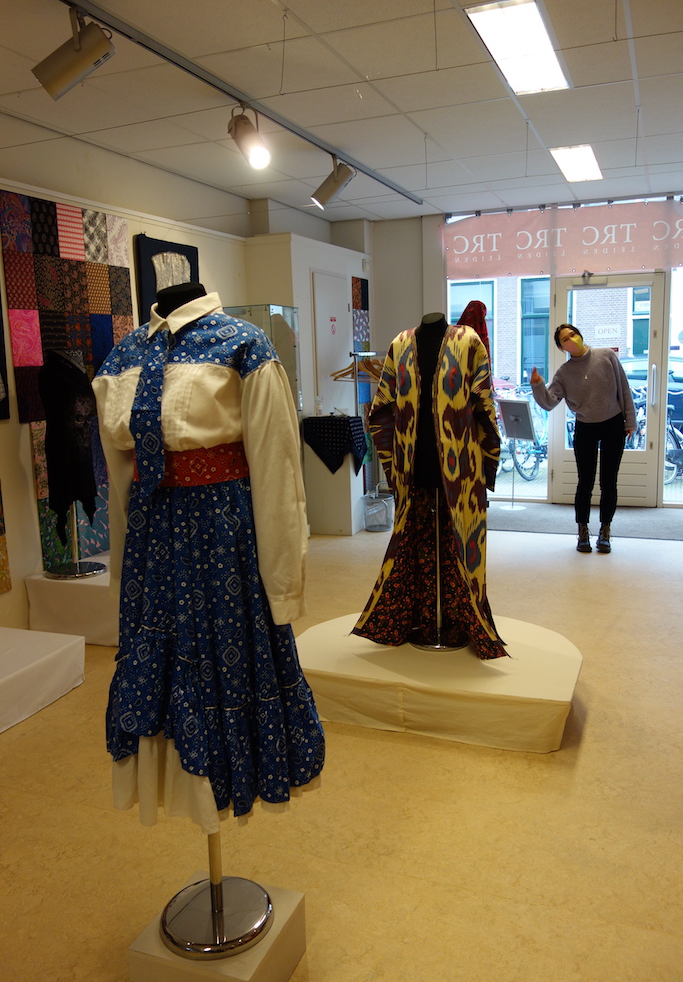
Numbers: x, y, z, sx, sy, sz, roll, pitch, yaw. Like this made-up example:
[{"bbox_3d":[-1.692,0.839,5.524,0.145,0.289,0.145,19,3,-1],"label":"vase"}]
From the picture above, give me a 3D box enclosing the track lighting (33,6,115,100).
[{"bbox_3d":[-0.969,-1.554,2.811,0.290,0.220,0.140,-32,10,2],"label":"track lighting"}]

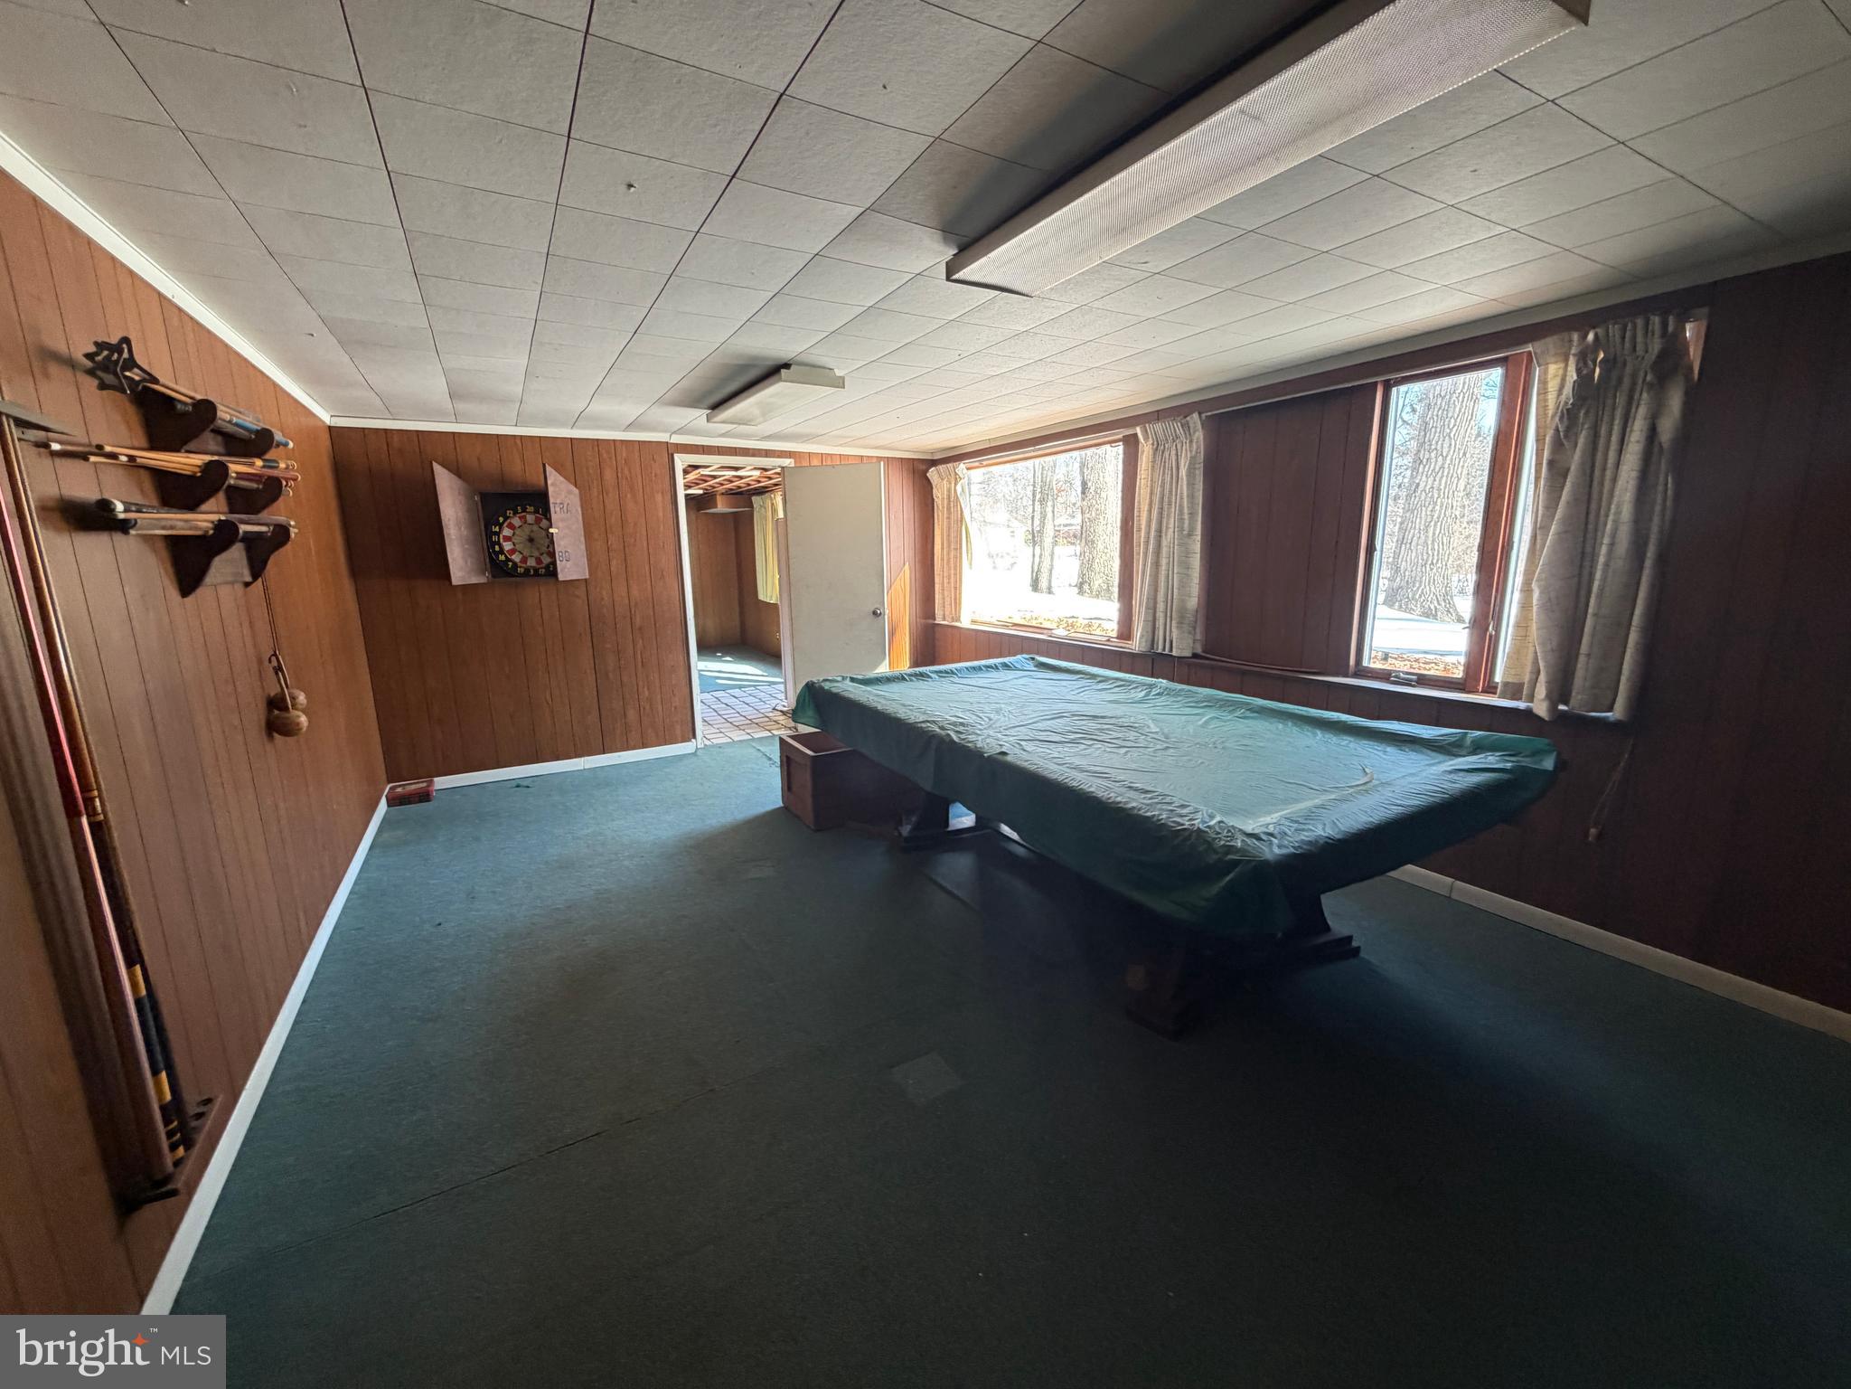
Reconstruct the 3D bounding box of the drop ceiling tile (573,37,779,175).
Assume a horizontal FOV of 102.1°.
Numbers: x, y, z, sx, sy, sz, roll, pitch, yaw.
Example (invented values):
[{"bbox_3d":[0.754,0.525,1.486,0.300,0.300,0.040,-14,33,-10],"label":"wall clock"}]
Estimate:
[{"bbox_3d":[-0.451,-1.039,1.328,0.303,0.020,0.303,-7,12,-29],"label":"drop ceiling tile"}]

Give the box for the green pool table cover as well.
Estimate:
[{"bbox_3d":[0.653,0.160,2.933,1.435,0.239,2.495,-7,12,-29],"label":"green pool table cover"}]

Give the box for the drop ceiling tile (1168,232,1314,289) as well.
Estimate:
[{"bbox_3d":[0.870,-1.203,2.070,0.303,0.020,0.303,-7,12,-29],"label":"drop ceiling tile"}]

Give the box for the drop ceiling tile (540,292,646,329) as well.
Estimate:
[{"bbox_3d":[-1.085,-1.248,2.433,0.310,0.015,0.315,-7,12,-29],"label":"drop ceiling tile"}]

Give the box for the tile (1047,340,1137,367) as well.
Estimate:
[{"bbox_3d":[0.681,-1.361,2.997,0.304,0.017,0.304,-7,12,-29],"label":"tile"}]

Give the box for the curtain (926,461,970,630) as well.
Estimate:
[{"bbox_3d":[0.172,-1.148,5.776,0.102,1.153,0.450,-7,12,-29],"label":"curtain"}]

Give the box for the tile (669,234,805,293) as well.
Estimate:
[{"bbox_3d":[-0.504,-1.185,2.045,0.310,0.015,0.315,-7,12,-29],"label":"tile"}]

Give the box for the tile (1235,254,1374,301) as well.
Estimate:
[{"bbox_3d":[1.137,-1.231,2.214,0.304,0.017,0.304,-7,12,-29],"label":"tile"}]

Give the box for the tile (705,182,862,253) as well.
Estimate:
[{"bbox_3d":[-0.342,-1.127,1.764,0.305,0.020,0.305,-7,12,-29],"label":"tile"}]

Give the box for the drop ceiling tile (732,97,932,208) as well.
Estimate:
[{"bbox_3d":[-0.184,-1.066,1.472,0.304,0.017,0.304,-7,12,-29],"label":"drop ceiling tile"}]

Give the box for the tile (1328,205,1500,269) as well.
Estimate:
[{"bbox_3d":[1.286,-1.193,1.958,0.303,0.020,0.303,-7,12,-29],"label":"tile"}]

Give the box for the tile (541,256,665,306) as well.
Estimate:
[{"bbox_3d":[-0.929,-1.200,2.164,0.310,0.015,0.315,-7,12,-29],"label":"tile"}]

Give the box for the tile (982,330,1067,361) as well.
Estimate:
[{"bbox_3d":[0.415,-1.332,2.851,0.303,0.020,0.303,-7,12,-29],"label":"tile"}]

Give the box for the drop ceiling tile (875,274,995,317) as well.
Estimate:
[{"bbox_3d":[0.040,-1.219,2.291,0.304,0.017,0.304,-7,12,-29],"label":"drop ceiling tile"}]

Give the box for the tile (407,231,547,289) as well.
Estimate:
[{"bbox_3d":[-1.180,-1.151,1.985,0.305,0.020,0.305,-7,12,-29],"label":"tile"}]

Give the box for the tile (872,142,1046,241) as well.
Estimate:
[{"bbox_3d":[0.077,-1.122,1.657,0.310,0.015,0.315,-7,12,-29],"label":"tile"}]

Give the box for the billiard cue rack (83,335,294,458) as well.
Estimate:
[{"bbox_3d":[-1.962,-0.727,2.074,0.140,0.192,1.597,-7,12,-29],"label":"billiard cue rack"}]

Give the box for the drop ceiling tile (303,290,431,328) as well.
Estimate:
[{"bbox_3d":[-1.742,-1.209,2.351,0.305,0.020,0.305,-7,12,-29],"label":"drop ceiling tile"}]

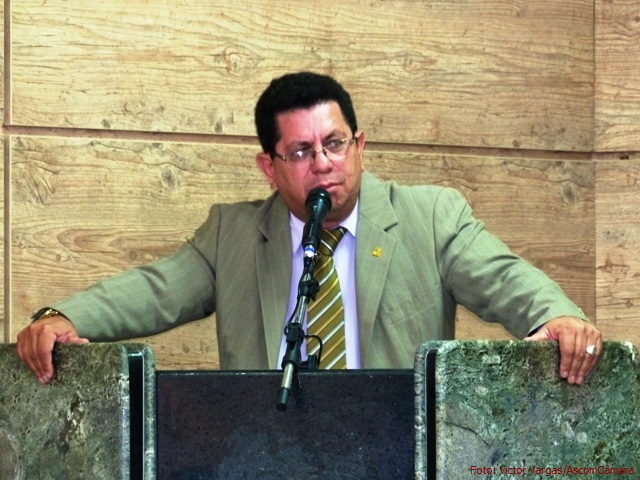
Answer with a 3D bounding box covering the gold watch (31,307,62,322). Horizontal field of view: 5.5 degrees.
[{"bbox_3d":[-0.474,0.141,11.620,0.062,0.050,0.042,-8,28,39],"label":"gold watch"}]

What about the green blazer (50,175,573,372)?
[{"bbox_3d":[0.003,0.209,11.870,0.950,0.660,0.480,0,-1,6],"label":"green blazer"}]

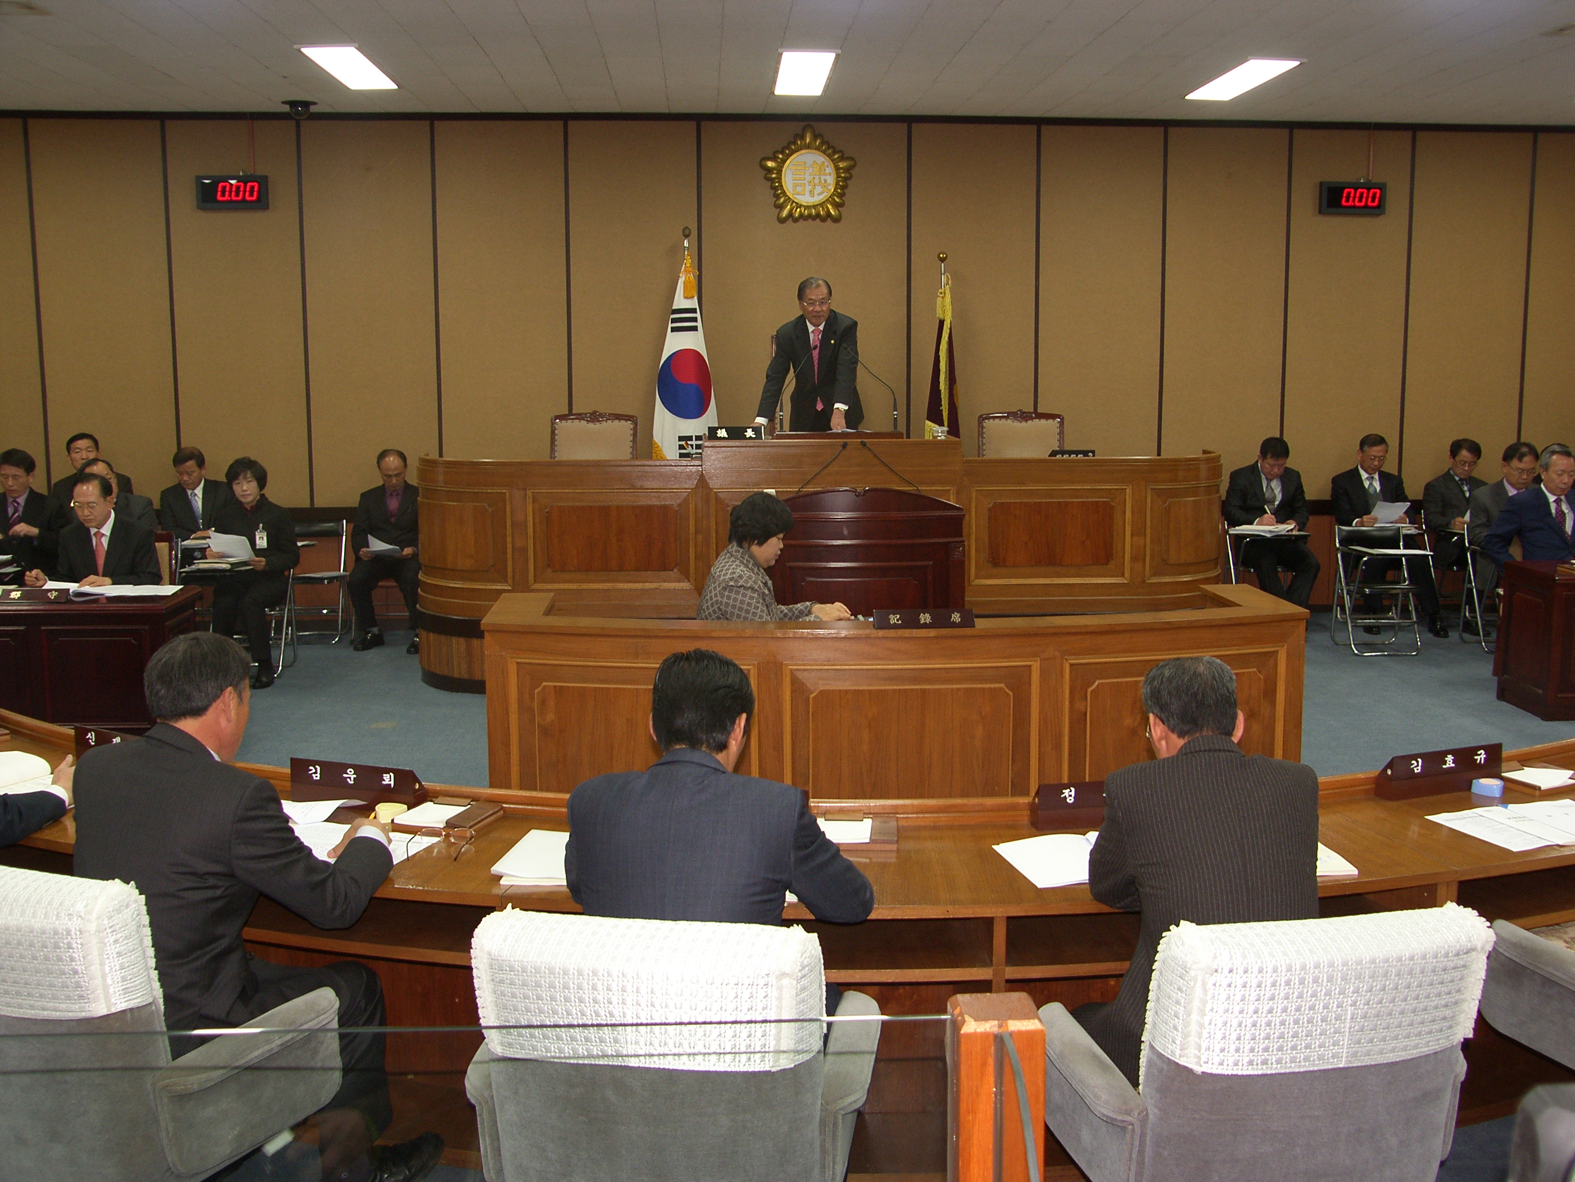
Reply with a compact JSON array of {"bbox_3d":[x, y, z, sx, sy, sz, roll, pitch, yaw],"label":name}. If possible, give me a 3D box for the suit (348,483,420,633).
[{"bbox_3d":[-2.552,-0.240,10.180,0.530,0.950,0.660,-1,8,-6],"label":"suit"}]

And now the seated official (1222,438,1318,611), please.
[{"bbox_3d":[3.259,-0.389,10.720,0.600,1.270,0.780,-1,8,-4],"label":"seated official"}]

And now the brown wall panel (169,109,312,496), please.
[{"bbox_3d":[-3.724,-1.863,10.807,0.854,2.590,0.050,-1,8,-3],"label":"brown wall panel"}]

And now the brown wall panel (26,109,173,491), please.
[{"bbox_3d":[-4.621,-1.849,10.785,0.876,2.606,0.050,-1,8,-4],"label":"brown wall panel"}]

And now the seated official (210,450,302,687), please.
[{"bbox_3d":[-3.024,-0.127,9.050,0.530,1.240,0.760,-1,8,-2],"label":"seated official"}]

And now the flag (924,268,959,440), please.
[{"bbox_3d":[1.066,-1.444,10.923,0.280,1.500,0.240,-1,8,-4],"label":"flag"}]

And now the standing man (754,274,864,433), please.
[{"bbox_3d":[0.120,-0.935,8.930,0.600,1.620,0.600,-1,8,-3],"label":"standing man"}]

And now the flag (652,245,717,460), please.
[{"bbox_3d":[-0.662,-1.335,10.243,0.470,1.720,0.280,-1,8,-3],"label":"flag"}]

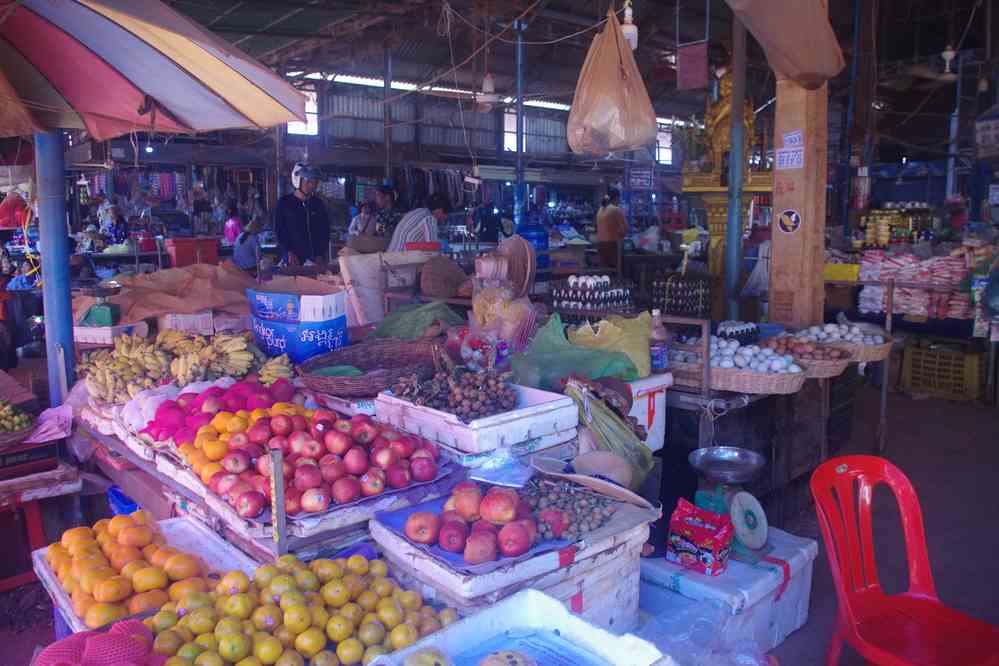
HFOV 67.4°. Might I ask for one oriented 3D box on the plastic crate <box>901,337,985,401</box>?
[{"bbox_3d":[3.924,0.313,6.666,0.570,0.430,0.380,4,8,28],"label":"plastic crate"}]

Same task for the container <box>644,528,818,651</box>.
[{"bbox_3d":[0.862,0.970,2.860,0.570,0.326,0.440,-7,10,-44],"label":"container"}]

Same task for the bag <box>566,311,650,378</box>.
[{"bbox_3d":[0.437,0.049,2.950,0.330,0.270,0.220,1,7,6],"label":"bag"}]

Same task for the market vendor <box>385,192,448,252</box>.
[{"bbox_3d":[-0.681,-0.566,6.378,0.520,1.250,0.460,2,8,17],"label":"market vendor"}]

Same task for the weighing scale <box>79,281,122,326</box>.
[{"bbox_3d":[-2.656,-0.183,5.000,0.250,0.285,0.220,-1,7,-5],"label":"weighing scale"}]

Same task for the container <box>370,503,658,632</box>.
[{"bbox_3d":[0.023,0.639,2.002,0.585,0.310,0.450,-6,9,-37],"label":"container"}]

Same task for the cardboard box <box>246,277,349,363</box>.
[{"bbox_3d":[-0.898,-0.056,3.334,0.340,0.305,0.270,5,9,33],"label":"cardboard box"}]

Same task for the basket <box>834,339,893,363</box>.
[{"bbox_3d":[2.146,0.097,4.700,0.600,0.120,0.600,0,7,0],"label":"basket"}]

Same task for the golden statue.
[{"bbox_3d":[1.873,-1.722,6.100,0.380,0.810,0.340,1,7,6],"label":"golden statue"}]

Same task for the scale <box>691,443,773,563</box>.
[{"bbox_3d":[0.865,0.637,2.772,0.260,0.355,0.275,-7,10,-43],"label":"scale"}]

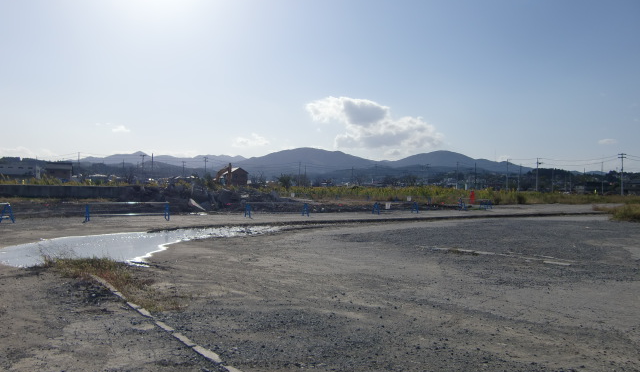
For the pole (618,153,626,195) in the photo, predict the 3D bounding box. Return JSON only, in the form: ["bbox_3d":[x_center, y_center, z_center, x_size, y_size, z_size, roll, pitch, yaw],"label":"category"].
[{"bbox_3d":[68.867,-2.151,117.968,1.800,10.652,0.400,1,0,6],"label":"pole"}]

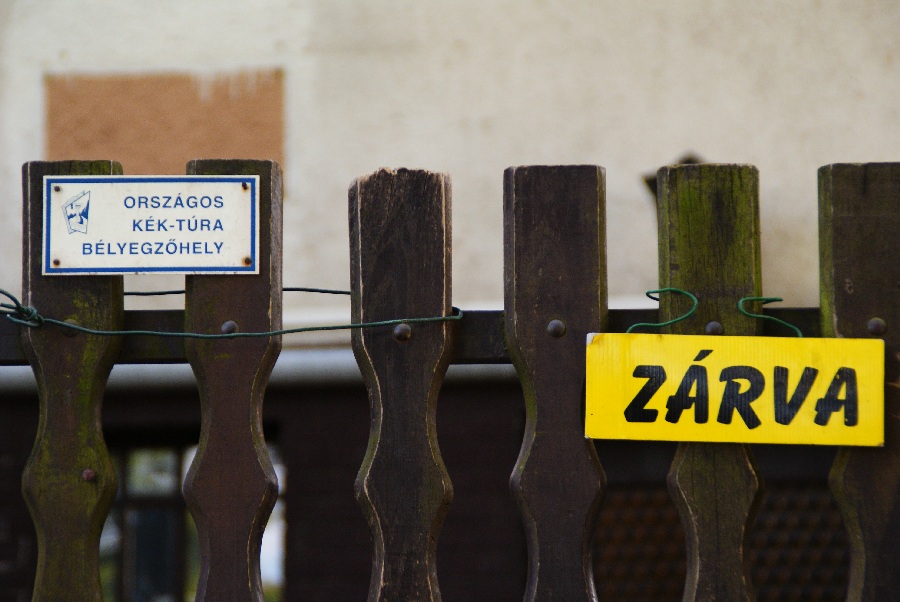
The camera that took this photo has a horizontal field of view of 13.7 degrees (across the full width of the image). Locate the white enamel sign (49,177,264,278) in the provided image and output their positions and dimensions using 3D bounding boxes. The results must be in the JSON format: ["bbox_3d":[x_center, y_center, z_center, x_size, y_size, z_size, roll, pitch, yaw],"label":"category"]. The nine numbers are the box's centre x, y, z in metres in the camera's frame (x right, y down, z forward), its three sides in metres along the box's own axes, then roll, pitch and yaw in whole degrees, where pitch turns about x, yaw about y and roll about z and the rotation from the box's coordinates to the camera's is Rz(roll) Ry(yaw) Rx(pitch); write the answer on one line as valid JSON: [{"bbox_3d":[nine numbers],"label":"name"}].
[{"bbox_3d":[-0.300,-0.076,3.770,0.217,0.099,0.004,0,-3,0],"label":"white enamel sign"}]

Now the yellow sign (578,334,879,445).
[{"bbox_3d":[0.286,0.089,3.765,0.300,0.106,0.005,1,-2,0],"label":"yellow sign"}]

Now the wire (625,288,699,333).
[{"bbox_3d":[0.213,0.010,3.780,0.073,0.044,0.040,0,-3,0],"label":"wire"}]

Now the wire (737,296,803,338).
[{"bbox_3d":[0.322,0.017,3.780,0.065,0.041,0.040,0,-3,0],"label":"wire"}]

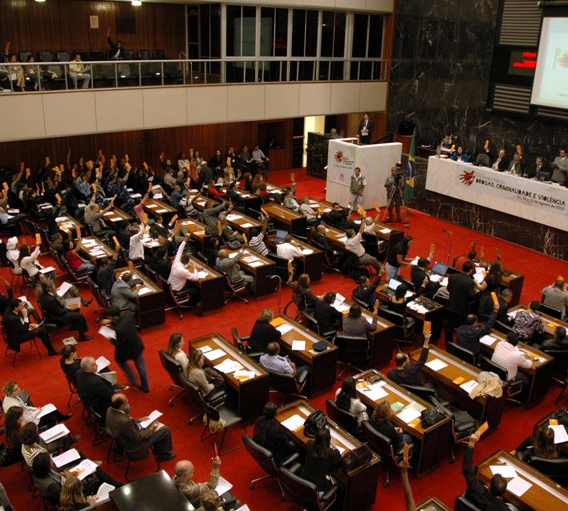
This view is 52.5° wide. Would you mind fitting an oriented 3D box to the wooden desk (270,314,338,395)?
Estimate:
[{"bbox_3d":[0.225,1.813,10.620,0.560,0.764,1.596,-15,26,-35],"label":"wooden desk"}]

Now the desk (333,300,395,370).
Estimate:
[{"bbox_3d":[1.382,1.478,11.342,0.563,0.735,1.578,-13,25,-33],"label":"desk"}]

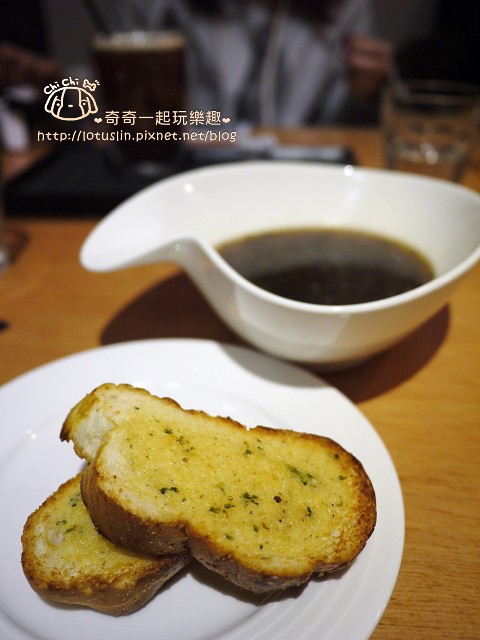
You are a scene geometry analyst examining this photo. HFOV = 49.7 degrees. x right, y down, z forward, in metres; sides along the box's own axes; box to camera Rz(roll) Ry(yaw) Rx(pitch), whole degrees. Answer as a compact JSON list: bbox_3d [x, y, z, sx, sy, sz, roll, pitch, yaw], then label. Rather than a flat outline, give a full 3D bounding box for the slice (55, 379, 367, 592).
[{"bbox_3d":[-0.011,0.056,0.174,0.110,0.019,0.060,14,32,12],"label":"slice"}]

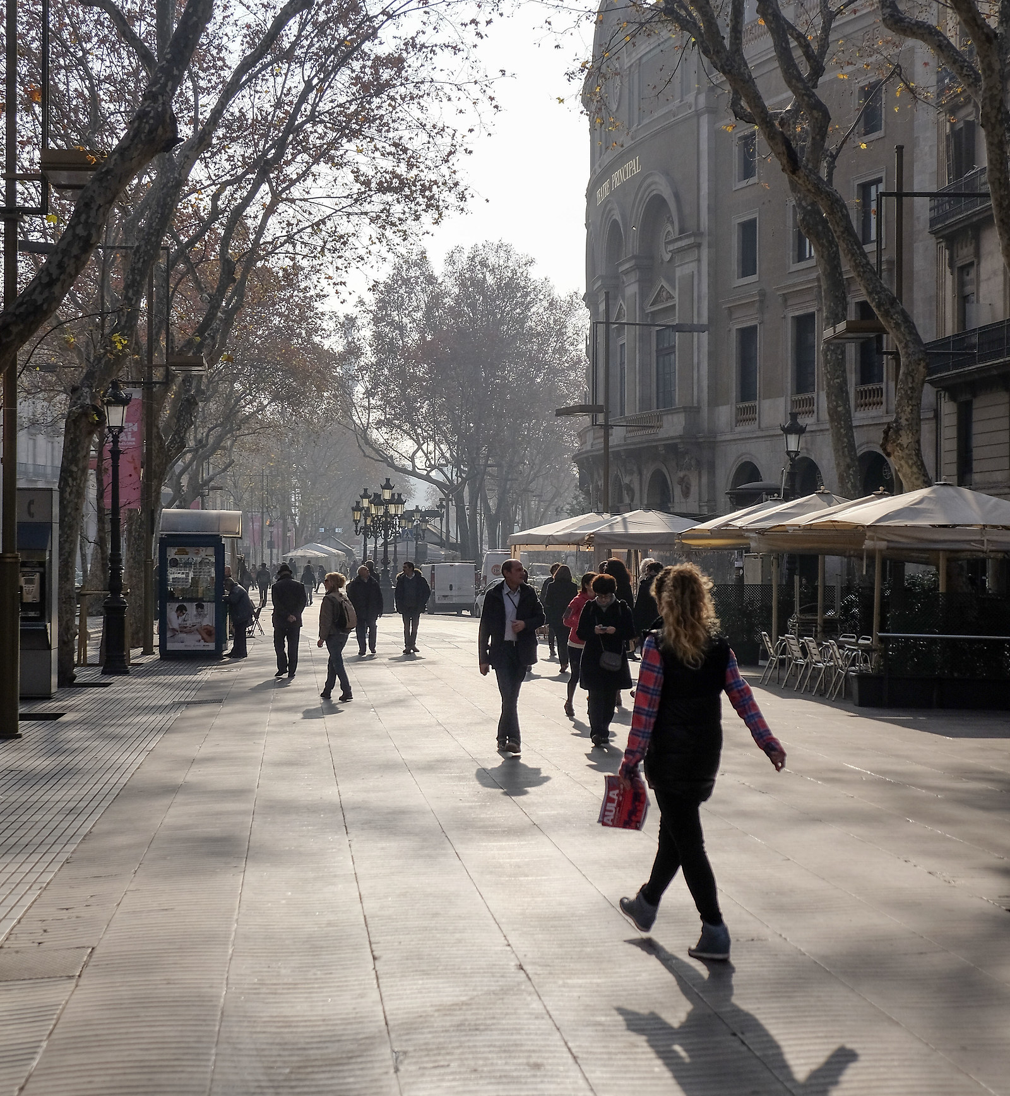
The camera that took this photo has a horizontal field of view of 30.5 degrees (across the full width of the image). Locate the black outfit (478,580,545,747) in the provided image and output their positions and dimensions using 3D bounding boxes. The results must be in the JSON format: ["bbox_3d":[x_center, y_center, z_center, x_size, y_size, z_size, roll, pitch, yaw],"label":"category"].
[{"bbox_3d":[0.060,1.050,16.850,0.600,1.520,0.430,0,0,-3],"label":"black outfit"}]

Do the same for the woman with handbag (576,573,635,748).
[{"bbox_3d":[0.951,1.047,17.400,0.560,1.600,0.450,0,0,-1],"label":"woman with handbag"}]

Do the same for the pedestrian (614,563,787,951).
[{"bbox_3d":[0.855,0.910,8.100,0.660,1.690,0.680,0,-1,-25],"label":"pedestrian"}]

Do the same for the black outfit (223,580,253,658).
[{"bbox_3d":[-5.060,1.350,35.100,0.570,1.480,0.500,0,0,14],"label":"black outfit"}]

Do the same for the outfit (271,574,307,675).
[{"bbox_3d":[-3.294,1.176,28.300,0.540,1.556,0.400,0,0,-6],"label":"outfit"}]

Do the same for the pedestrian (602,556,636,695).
[{"bbox_3d":[1.381,1.017,22.500,0.500,1.770,0.450,0,0,-6],"label":"pedestrian"}]

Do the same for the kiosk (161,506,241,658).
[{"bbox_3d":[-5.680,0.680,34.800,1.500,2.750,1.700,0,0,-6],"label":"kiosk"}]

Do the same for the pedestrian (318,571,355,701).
[{"bbox_3d":[-2.160,1.130,23.700,0.530,1.650,0.500,0,-1,30],"label":"pedestrian"}]

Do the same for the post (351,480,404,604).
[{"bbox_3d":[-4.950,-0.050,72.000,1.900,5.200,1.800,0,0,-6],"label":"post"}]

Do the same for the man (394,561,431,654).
[{"bbox_3d":[-1.840,1.250,36.900,0.670,1.620,0.420,0,0,-5],"label":"man"}]

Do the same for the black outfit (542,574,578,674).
[{"bbox_3d":[0.880,1.220,29.900,0.560,1.630,0.460,0,0,-7],"label":"black outfit"}]

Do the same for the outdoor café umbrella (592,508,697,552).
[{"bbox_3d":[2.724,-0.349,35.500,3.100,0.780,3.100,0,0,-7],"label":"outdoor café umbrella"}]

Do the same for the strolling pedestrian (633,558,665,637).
[{"bbox_3d":[1.830,1.050,23.500,0.550,1.760,0.500,0,0,-6],"label":"strolling pedestrian"}]

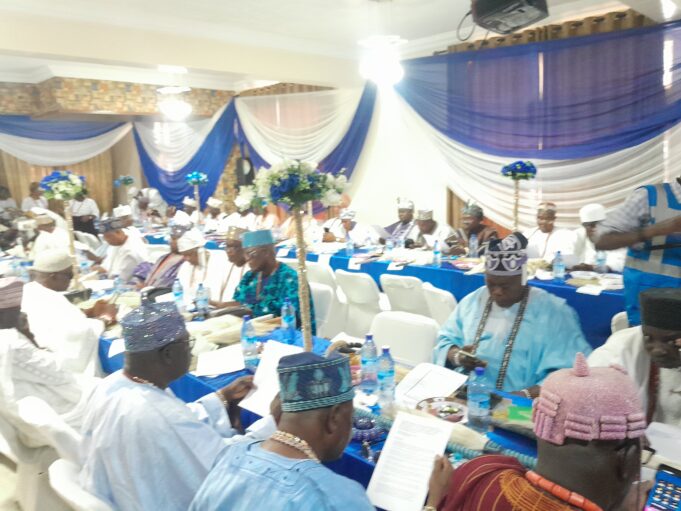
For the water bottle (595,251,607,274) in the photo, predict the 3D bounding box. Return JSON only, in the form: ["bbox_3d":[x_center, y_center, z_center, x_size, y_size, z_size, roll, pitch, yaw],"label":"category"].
[{"bbox_3d":[2.048,0.047,4.008,0.066,0.230,0.066,7,13,41],"label":"water bottle"}]

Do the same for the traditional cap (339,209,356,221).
[{"bbox_3d":[0.089,-0.481,6.050,0.190,0.130,0.200,-11,21,4],"label":"traditional cap"}]

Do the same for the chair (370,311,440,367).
[{"bbox_3d":[0.250,0.785,2.659,0.450,0.880,0.550,6,12,39],"label":"chair"}]

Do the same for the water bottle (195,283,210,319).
[{"bbox_3d":[-0.877,0.283,3.217,0.073,0.245,0.073,6,12,39],"label":"water bottle"}]

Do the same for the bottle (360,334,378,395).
[{"bbox_3d":[0.110,0.431,2.025,0.068,0.250,0.068,-3,8,0],"label":"bottle"}]

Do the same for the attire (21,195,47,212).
[{"bbox_3d":[-5.161,-0.824,8.600,0.480,0.600,0.320,-8,12,-33],"label":"attire"}]

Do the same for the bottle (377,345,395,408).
[{"bbox_3d":[0.173,0.456,1.914,0.067,0.232,0.067,-1,10,0],"label":"bottle"}]

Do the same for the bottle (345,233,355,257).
[{"bbox_3d":[0.097,-0.115,5.386,0.073,0.245,0.073,6,12,39],"label":"bottle"}]

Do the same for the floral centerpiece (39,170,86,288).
[{"bbox_3d":[-2.383,-0.212,4.515,0.430,1.050,0.430,-7,9,-27],"label":"floral centerpiece"}]

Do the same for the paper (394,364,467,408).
[{"bbox_3d":[0.360,0.510,2.048,0.220,0.025,0.300,4,10,39],"label":"paper"}]

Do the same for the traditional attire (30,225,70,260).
[{"bbox_3d":[-3.695,-0.045,6.508,0.480,0.600,0.550,-9,10,-36],"label":"traditional attire"}]

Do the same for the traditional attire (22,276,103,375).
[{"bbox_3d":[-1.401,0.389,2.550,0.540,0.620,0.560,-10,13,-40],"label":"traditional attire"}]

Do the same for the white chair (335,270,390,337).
[{"bbox_3d":[0.292,0.547,4.289,0.450,0.890,0.520,5,11,45],"label":"white chair"}]

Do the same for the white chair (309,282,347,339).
[{"bbox_3d":[-0.348,0.674,3.600,0.450,0.890,0.530,5,11,45],"label":"white chair"}]

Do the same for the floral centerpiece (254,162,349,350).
[{"bbox_3d":[-0.167,0.035,2.324,0.420,0.930,0.420,-1,10,0],"label":"floral centerpiece"}]

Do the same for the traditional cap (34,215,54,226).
[{"bbox_3d":[-3.148,-0.373,5.450,0.190,0.120,0.210,6,22,39],"label":"traditional cap"}]

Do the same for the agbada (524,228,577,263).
[{"bbox_3d":[2.037,0.011,5.020,0.600,0.620,0.420,6,12,39],"label":"agbada"}]

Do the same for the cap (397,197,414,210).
[{"bbox_3d":[0.705,-0.564,5.550,0.190,0.150,0.200,7,13,41],"label":"cap"}]

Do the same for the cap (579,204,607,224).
[{"bbox_3d":[2.196,-0.361,4.450,0.230,0.150,0.200,-20,18,-31],"label":"cap"}]

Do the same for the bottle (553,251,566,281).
[{"bbox_3d":[1.656,0.083,3.856,0.066,0.232,0.066,7,13,41],"label":"bottle"}]

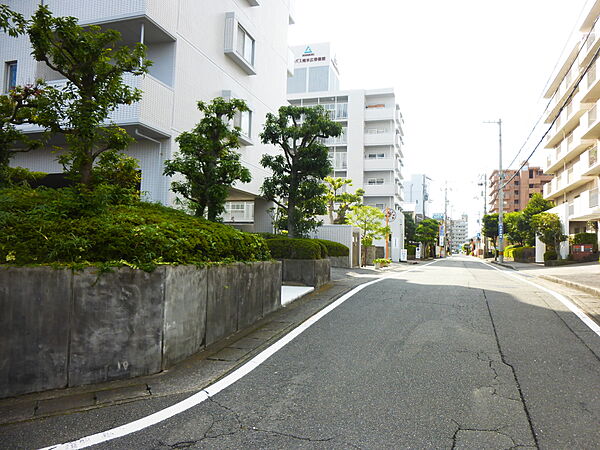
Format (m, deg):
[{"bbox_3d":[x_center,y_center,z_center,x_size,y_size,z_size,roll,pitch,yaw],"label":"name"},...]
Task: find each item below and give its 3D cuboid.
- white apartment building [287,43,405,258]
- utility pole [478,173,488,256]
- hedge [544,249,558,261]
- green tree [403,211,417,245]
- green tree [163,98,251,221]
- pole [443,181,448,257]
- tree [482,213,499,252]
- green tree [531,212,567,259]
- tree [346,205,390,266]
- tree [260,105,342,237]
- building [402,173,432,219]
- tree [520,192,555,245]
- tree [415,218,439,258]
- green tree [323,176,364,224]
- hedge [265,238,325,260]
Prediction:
[{"bbox_3d":[4.810,-7.690,52.140,14.500,23.570,9.000,0,-3,18],"label":"white apartment building"},{"bbox_3d":[22.568,-1.162,53.000,1.100,10.520,0.600,0,-4,22],"label":"utility pole"},{"bbox_3d":[17.703,2.112,30.500,0.980,0.820,0.950,0,-3,17],"label":"hedge"},{"bbox_3d":[14.020,1.280,56.000,2.600,6.310,2.600,0,-3,18],"label":"green tree"},{"bbox_3d":[-2.374,-1.561,11.000,2.230,3.330,2.150,0,-3,17],"label":"green tree"},{"bbox_3d":[19.543,-0.803,58.000,0.800,10.310,0.500,0,-4,22],"label":"pole"},{"bbox_3d":[16.573,0.995,37.500,1.600,4.100,1.600,0,-3,17],"label":"tree"},{"bbox_3d":[22.940,0.990,40.000,3.300,4.290,3.300,0,-3,18],"label":"green tree"},{"bbox_3d":[4.790,0.790,30.500,3.100,4.330,3.100,0,-3,18],"label":"tree"},{"bbox_3d":[0.052,-1.714,15.000,2.840,4.950,2.600,0,-3,17],"label":"tree"},{"bbox_3d":[28.950,-2.280,116.610,9.000,20.400,10.000,0,-3,18],"label":"building"},{"bbox_3d":[26.310,0.240,48.000,3.900,7.670,3.900,0,-3,18],"label":"tree"},{"bbox_3d":[16.930,1.770,58.000,3.200,5.290,3.200,0,-3,18],"label":"tree"},{"bbox_3d":[3.450,-0.430,36.000,3.700,7.190,3.700,0,-3,18],"label":"green tree"},{"bbox_3d":[-0.254,0.831,14.700,2.100,0.740,2.300,0,-3,17],"label":"hedge"}]

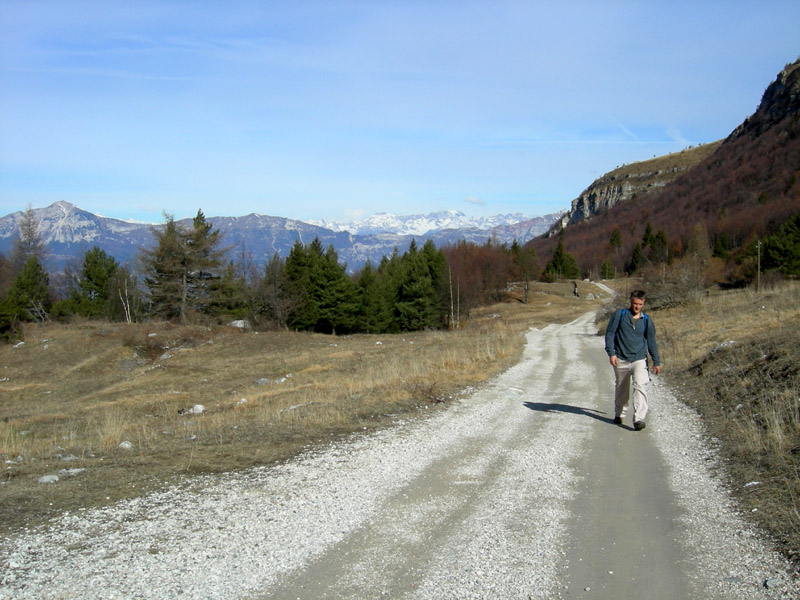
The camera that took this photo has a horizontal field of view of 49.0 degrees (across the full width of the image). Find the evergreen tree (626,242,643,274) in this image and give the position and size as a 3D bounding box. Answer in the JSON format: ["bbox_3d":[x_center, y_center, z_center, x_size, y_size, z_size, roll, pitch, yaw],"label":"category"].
[{"bbox_3d":[45.588,-8.033,170.000,3.100,6.190,3.100,0,2,0],"label":"evergreen tree"}]

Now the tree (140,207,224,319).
[{"bbox_3d":[-14.860,-2.290,60.000,5.740,7.650,5.740,0,0,0],"label":"tree"}]

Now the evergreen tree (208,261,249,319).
[{"bbox_3d":[-13.279,-0.736,68.000,3.100,4.650,3.100,0,2,0],"label":"evergreen tree"}]

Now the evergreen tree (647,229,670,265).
[{"bbox_3d":[50.040,-10.260,170.000,4.650,7.160,4.650,0,2,0],"label":"evergreen tree"}]

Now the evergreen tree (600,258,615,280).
[{"bbox_3d":[31.190,-4.580,132.000,2.100,3.310,2.100,0,0,0],"label":"evergreen tree"}]

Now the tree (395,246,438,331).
[{"bbox_3d":[1.240,-0.827,66.000,3.310,6.390,3.310,0,2,0],"label":"tree"}]

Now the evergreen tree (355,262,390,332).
[{"bbox_3d":[-1.910,-0.240,61.000,2.500,5.000,2.500,0,0,0],"label":"evergreen tree"}]

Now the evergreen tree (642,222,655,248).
[{"bbox_3d":[52.349,-12.850,185.000,2.950,6.950,2.950,0,2,0],"label":"evergreen tree"}]

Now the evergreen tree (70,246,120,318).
[{"bbox_3d":[-21.840,-1.260,63.000,3.590,5.170,3.590,0,0,0],"label":"evergreen tree"}]

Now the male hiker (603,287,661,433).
[{"bbox_3d":[2.968,0.756,11.200,0.690,1.750,0.620,1,2,15],"label":"male hiker"}]

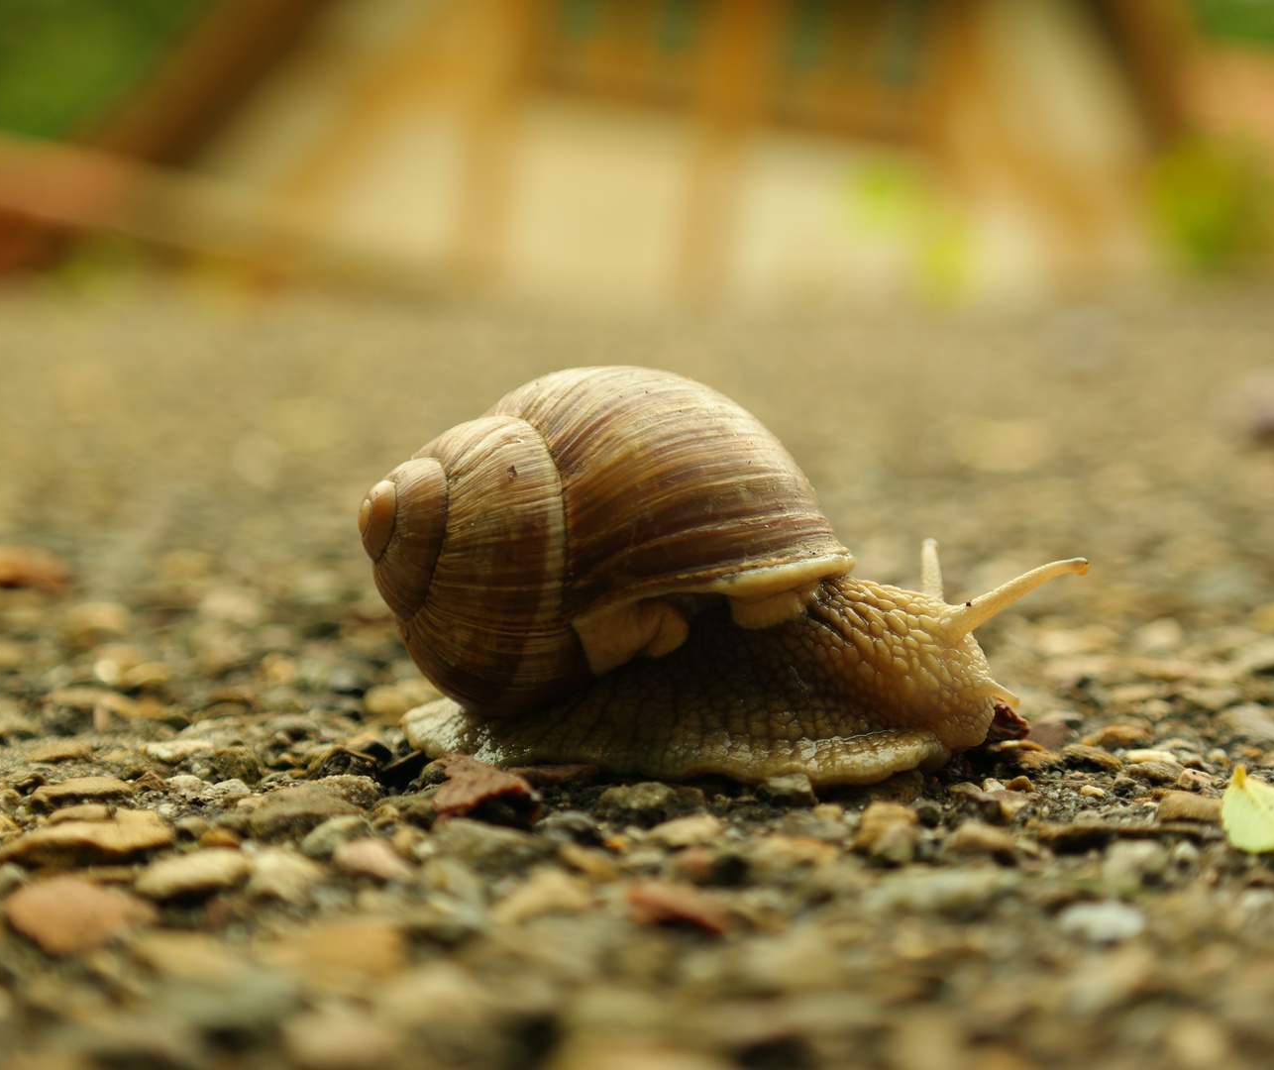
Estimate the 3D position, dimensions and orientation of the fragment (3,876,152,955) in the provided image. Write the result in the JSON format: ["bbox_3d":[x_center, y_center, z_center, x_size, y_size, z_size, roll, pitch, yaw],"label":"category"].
[{"bbox_3d":[-0.034,0.023,0.146,0.009,0.004,0.007,0,6,0],"label":"fragment"}]

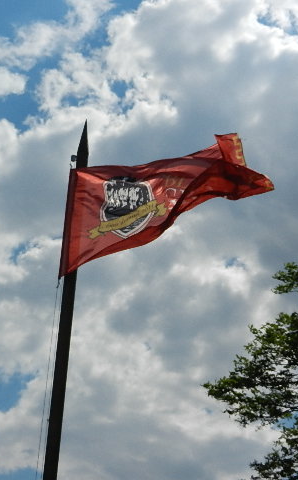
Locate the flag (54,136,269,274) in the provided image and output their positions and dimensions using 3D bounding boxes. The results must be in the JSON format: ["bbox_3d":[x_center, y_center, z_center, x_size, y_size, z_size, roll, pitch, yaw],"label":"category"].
[{"bbox_3d":[0.150,-0.345,7.300,1.900,1.220,0.420,-9,-33,19],"label":"flag"}]

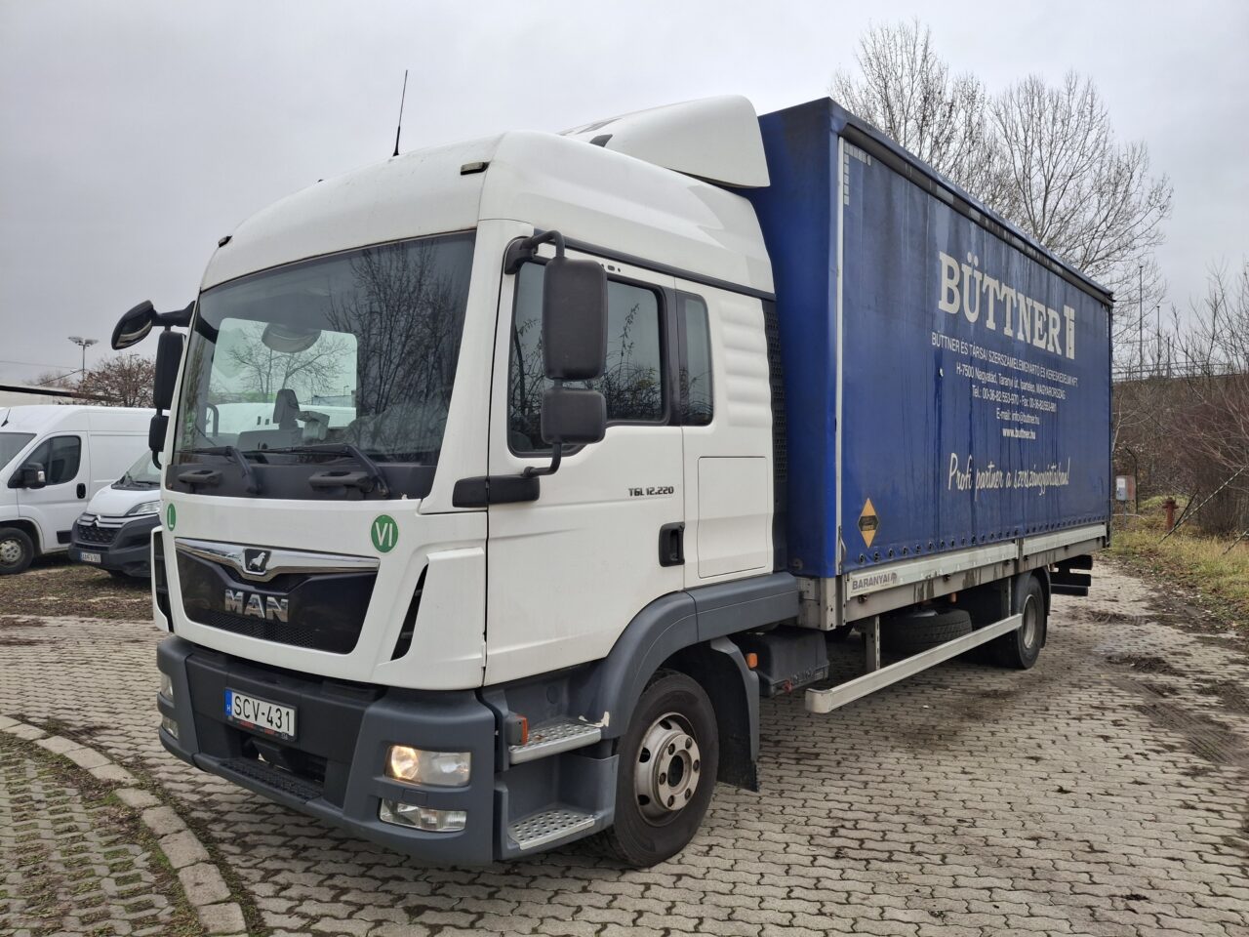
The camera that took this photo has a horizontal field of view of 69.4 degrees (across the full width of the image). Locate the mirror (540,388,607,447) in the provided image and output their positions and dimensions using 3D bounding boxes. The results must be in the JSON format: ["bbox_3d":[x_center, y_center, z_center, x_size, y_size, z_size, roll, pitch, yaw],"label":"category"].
[{"bbox_3d":[-0.164,-0.161,2.867,0.195,0.175,0.110,0,0,26],"label":"mirror"}]

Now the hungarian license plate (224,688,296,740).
[{"bbox_3d":[-1.417,0.946,3.492,0.520,0.112,0.012,0,0,39],"label":"hungarian license plate"}]

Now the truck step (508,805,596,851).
[{"bbox_3d":[-0.285,1.316,3.285,0.370,0.040,0.160,0,0,-43],"label":"truck step"}]

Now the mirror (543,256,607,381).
[{"bbox_3d":[-0.159,-0.476,2.880,0.195,0.390,0.110,0,0,26],"label":"mirror"}]

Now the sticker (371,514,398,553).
[{"bbox_3d":[-0.808,0.220,3.041,0.130,0.130,0.005,0,0,31],"label":"sticker"}]

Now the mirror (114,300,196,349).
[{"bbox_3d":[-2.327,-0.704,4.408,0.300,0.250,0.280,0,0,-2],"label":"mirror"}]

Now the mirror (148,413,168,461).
[{"bbox_3d":[-2.322,-0.174,4.534,0.115,0.180,0.200,0,0,-31],"label":"mirror"}]

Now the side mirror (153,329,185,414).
[{"bbox_3d":[-2.303,-0.494,4.555,0.115,0.395,0.200,0,0,-31],"label":"side mirror"}]

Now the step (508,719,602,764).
[{"bbox_3d":[-0.303,0.999,3.308,0.410,0.050,0.190,0,0,-43],"label":"step"}]

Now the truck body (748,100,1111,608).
[{"bbox_3d":[2.030,-0.523,7.671,2.550,2.590,6.340,0,0,39],"label":"truck body"}]

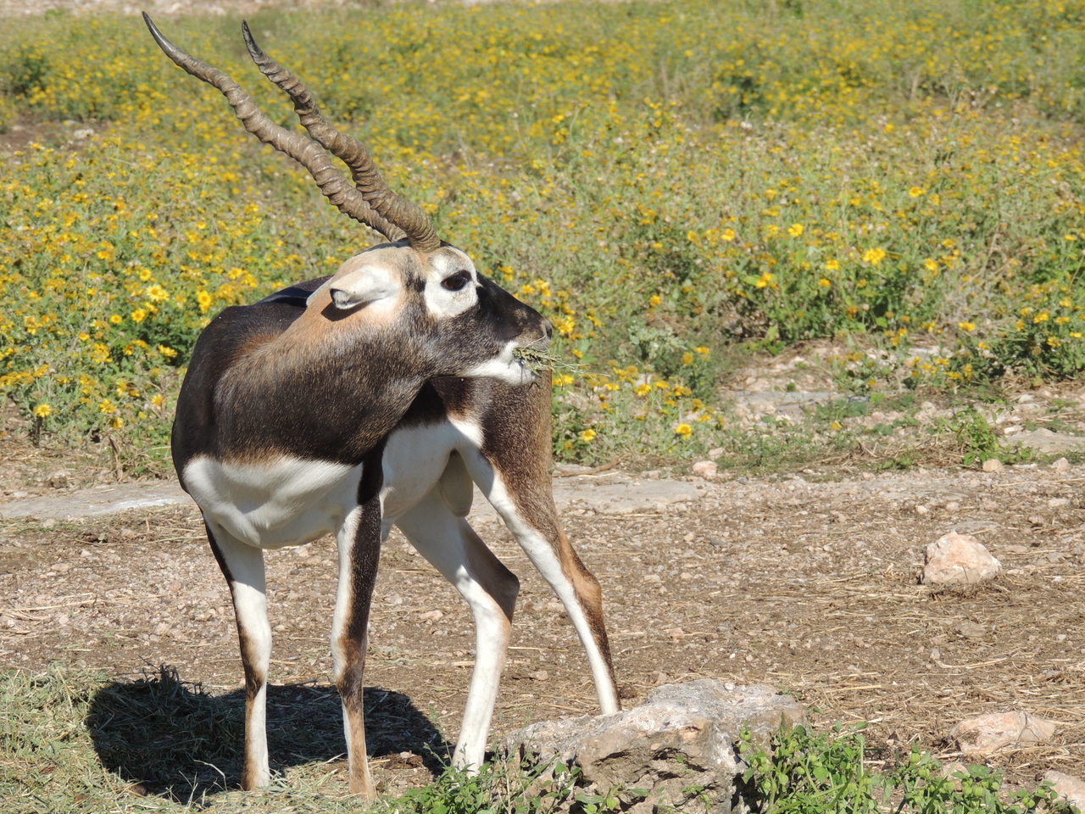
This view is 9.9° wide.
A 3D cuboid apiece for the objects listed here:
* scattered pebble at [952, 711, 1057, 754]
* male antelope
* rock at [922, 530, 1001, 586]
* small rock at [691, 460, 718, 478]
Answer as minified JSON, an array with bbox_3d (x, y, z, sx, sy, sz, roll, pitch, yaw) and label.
[{"bbox_3d":[0.702,0.498,9.569,0.162,0.055,0.105,0,6,0],"label":"scattered pebble"},{"bbox_3d":[-0.212,-0.005,9.216,0.497,1.127,1.031,3,6,31],"label":"male antelope"},{"bbox_3d":[0.779,0.278,11.651,0.145,0.091,0.115,0,6,0],"label":"rock"},{"bbox_3d":[0.347,0.134,13.446,0.058,0.036,0.046,0,6,0],"label":"small rock"}]

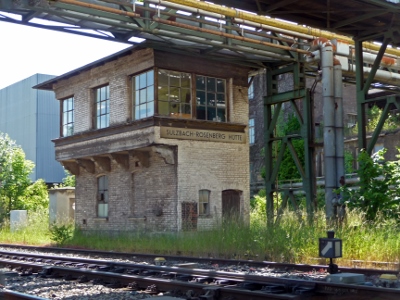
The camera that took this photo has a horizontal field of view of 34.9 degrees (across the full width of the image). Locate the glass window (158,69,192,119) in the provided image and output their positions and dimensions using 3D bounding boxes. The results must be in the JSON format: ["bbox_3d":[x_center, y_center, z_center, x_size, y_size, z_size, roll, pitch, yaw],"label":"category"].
[{"bbox_3d":[-0.882,-1.996,22.996,1.473,1.716,0.150,3,-7,-35],"label":"glass window"}]

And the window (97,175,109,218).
[{"bbox_3d":[-4.185,2.021,27.588,0.150,1.878,1.172,3,-7,-35],"label":"window"}]

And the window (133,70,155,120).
[{"bbox_3d":[-2.092,-2.000,23.325,0.150,1.745,1.585,3,-7,-35],"label":"window"}]

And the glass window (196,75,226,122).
[{"bbox_3d":[0.459,-1.930,23.954,1.467,1.707,0.150,3,-7,-35],"label":"glass window"}]

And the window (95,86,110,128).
[{"bbox_3d":[-3.935,-1.747,25.942,0.150,1.754,1.569,3,-7,-35],"label":"window"}]

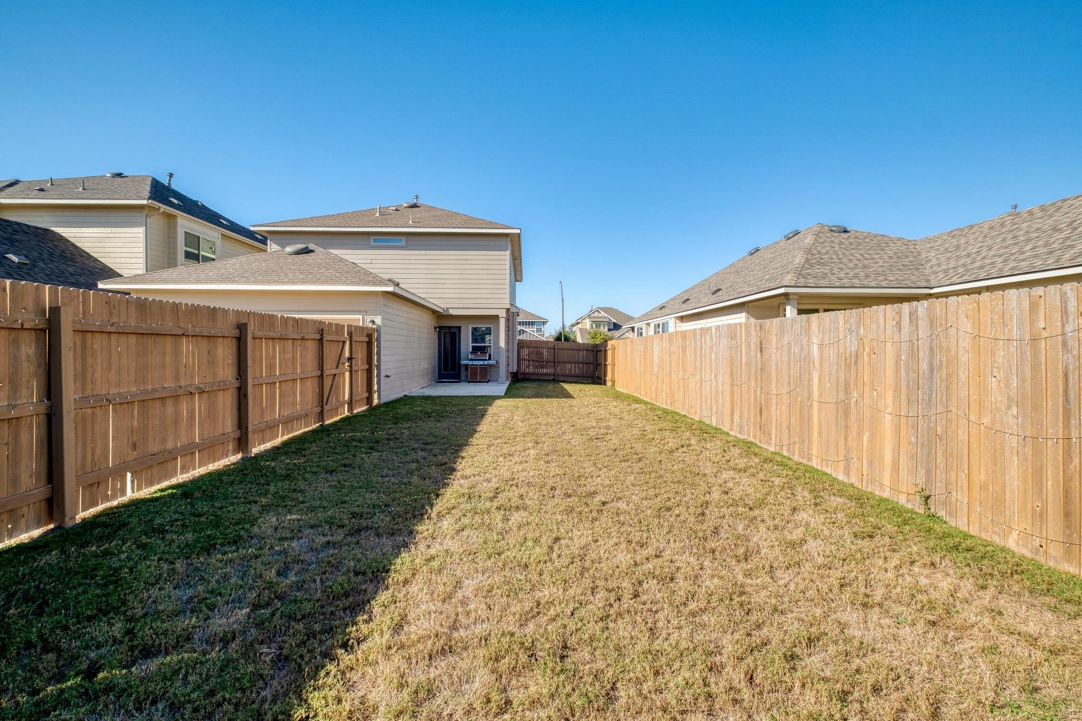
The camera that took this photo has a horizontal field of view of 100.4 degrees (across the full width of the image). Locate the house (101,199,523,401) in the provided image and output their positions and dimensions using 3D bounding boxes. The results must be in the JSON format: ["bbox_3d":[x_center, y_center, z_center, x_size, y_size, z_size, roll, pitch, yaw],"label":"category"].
[{"bbox_3d":[-5.521,-3.171,18.935,9.450,8.050,17.250,0,1,-2],"label":"house"}]

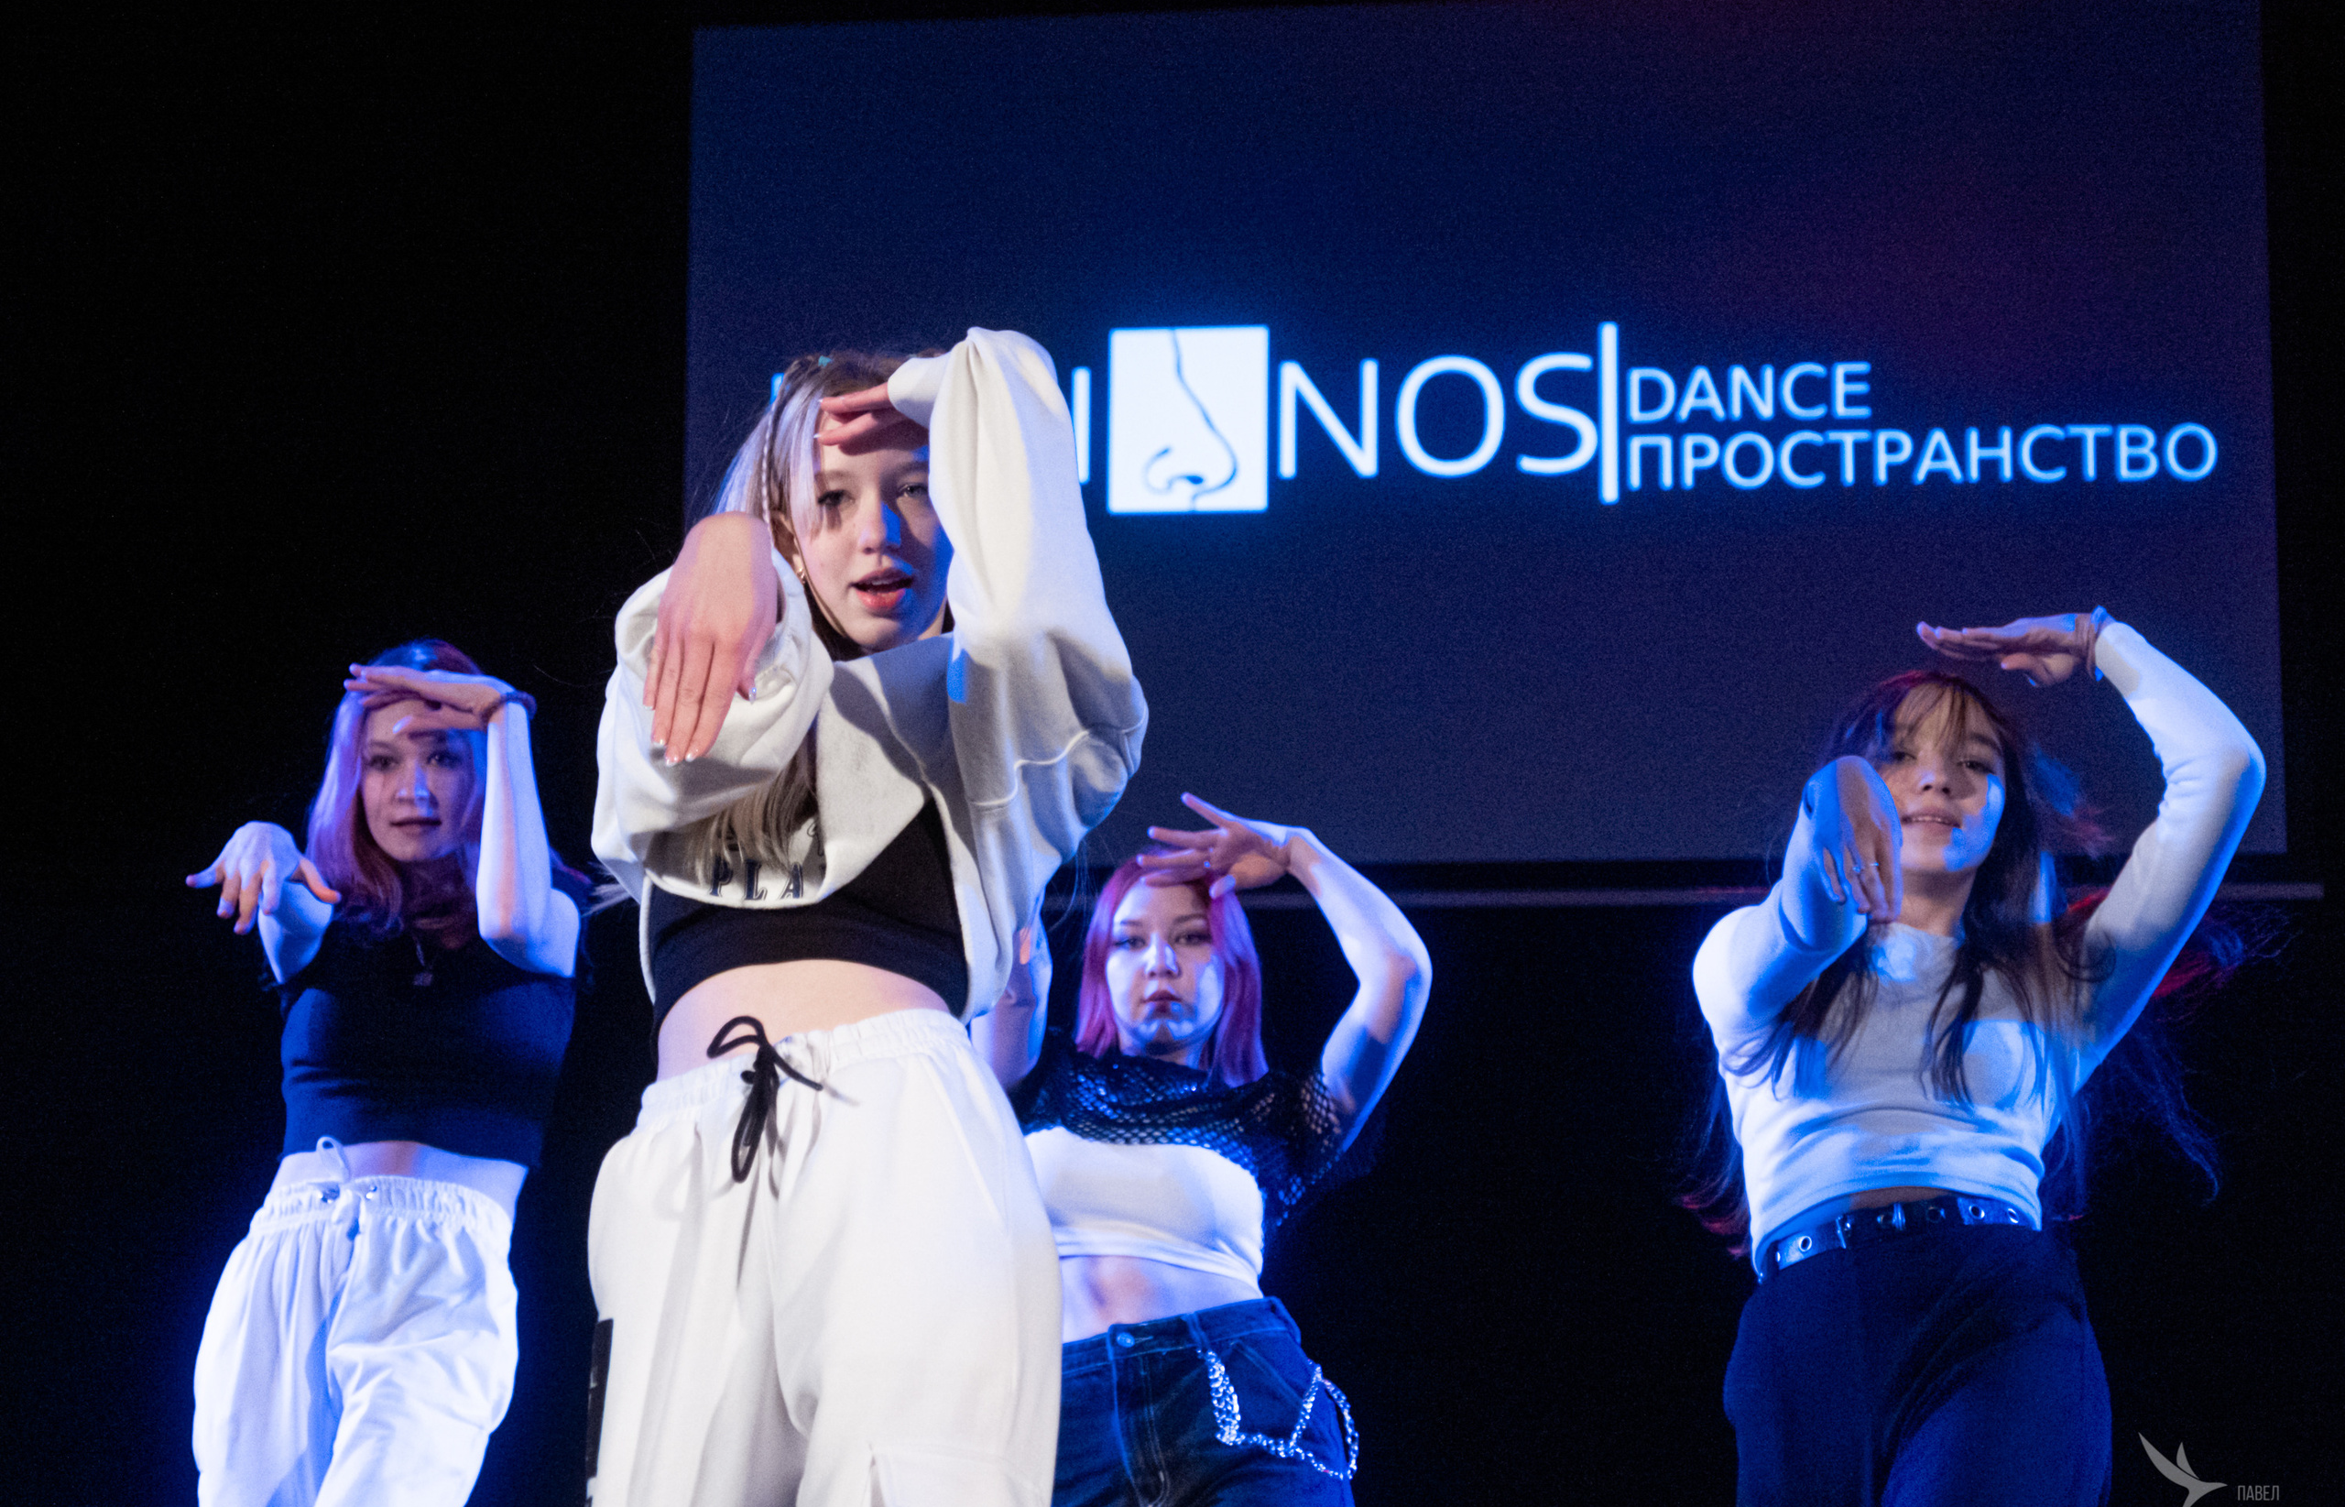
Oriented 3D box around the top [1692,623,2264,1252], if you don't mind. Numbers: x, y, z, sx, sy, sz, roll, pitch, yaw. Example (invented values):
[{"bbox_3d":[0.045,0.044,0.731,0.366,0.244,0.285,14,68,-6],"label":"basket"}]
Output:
[{"bbox_3d":[0.775,0.178,4.120,0.550,0.600,0.470,-1,-8,10],"label":"top"}]

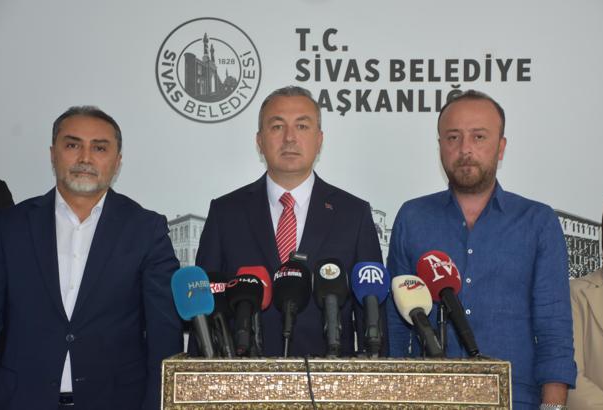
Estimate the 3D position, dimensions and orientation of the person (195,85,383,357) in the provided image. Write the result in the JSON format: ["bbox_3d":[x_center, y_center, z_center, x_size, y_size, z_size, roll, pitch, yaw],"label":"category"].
[{"bbox_3d":[-0.036,0.540,3.200,0.530,1.750,0.310,0,1,2],"label":"person"}]

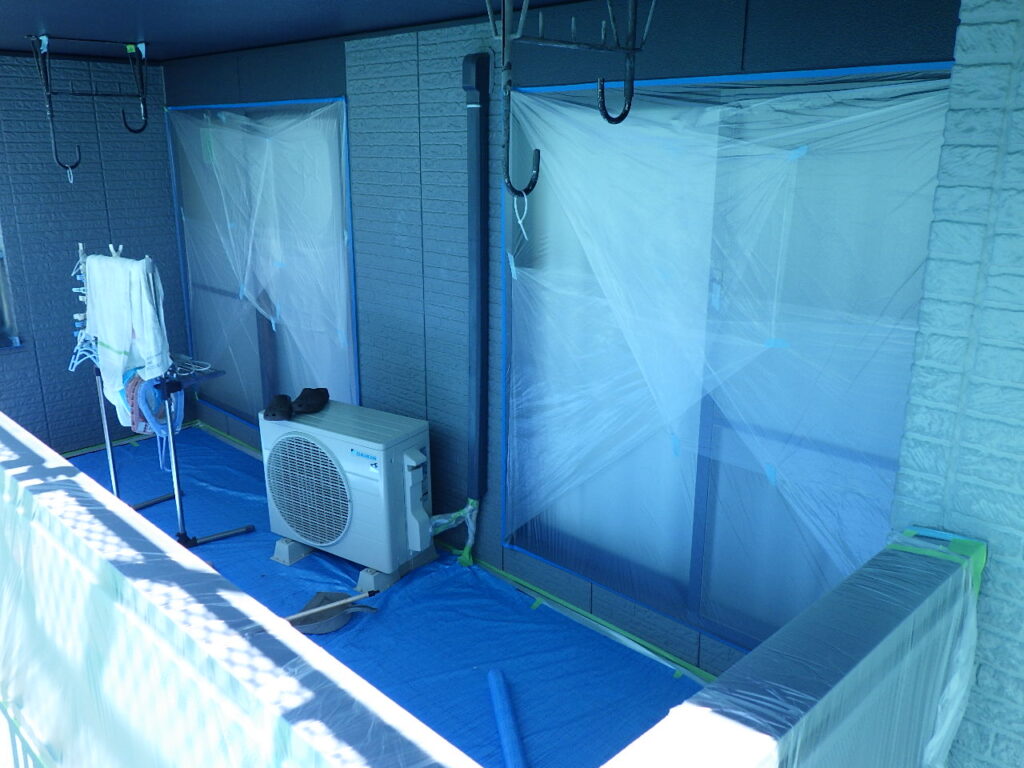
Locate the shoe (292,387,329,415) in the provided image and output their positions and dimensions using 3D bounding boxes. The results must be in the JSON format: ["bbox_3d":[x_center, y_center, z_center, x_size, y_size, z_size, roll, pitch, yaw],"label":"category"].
[{"bbox_3d":[-0.865,0.059,3.521,0.100,0.088,0.250,8,17,26],"label":"shoe"}]

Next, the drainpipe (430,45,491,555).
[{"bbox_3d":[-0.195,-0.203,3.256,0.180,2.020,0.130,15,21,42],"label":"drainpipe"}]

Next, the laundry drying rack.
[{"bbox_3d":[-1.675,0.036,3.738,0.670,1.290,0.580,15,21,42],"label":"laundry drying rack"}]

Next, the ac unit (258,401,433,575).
[{"bbox_3d":[-0.682,0.403,3.470,0.700,0.552,0.285,10,18,31],"label":"ac unit"}]

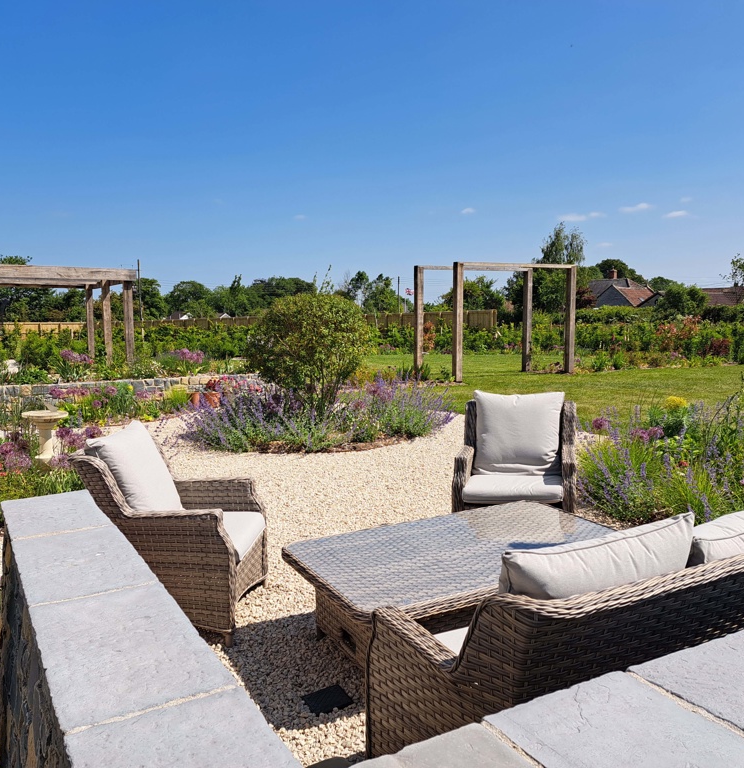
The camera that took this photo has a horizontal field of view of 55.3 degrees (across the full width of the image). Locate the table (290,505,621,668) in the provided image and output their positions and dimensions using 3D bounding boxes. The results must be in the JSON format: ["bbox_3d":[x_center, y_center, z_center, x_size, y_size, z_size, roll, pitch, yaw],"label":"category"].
[{"bbox_3d":[0.445,0.940,3.204,1.480,0.430,0.870,-3,7,-30],"label":"table"}]

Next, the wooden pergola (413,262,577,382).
[{"bbox_3d":[2.680,-1.350,15.222,3.270,2.350,1.580,-3,7,-30],"label":"wooden pergola"}]

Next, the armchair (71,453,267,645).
[{"bbox_3d":[-0.951,0.687,3.462,0.770,0.880,0.730,1,6,7],"label":"armchair"}]

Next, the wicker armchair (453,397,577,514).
[{"bbox_3d":[0.925,0.576,4.541,0.730,0.880,0.770,2,6,14],"label":"wicker armchair"}]

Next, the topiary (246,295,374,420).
[{"bbox_3d":[-0.815,-0.366,9.111,1.600,1.580,1.600,0,6,0],"label":"topiary"}]

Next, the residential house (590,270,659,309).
[{"bbox_3d":[30.118,-10.633,84.353,10.000,6.500,8.500,3,7,30],"label":"residential house"}]

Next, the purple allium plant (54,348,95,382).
[{"bbox_3d":[-5.240,-0.330,12.500,0.680,0.600,0.640,-3,6,-30],"label":"purple allium plant"}]

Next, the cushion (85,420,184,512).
[{"bbox_3d":[-1.133,0.417,3.454,0.170,0.500,0.550,-24,2,9],"label":"cushion"}]

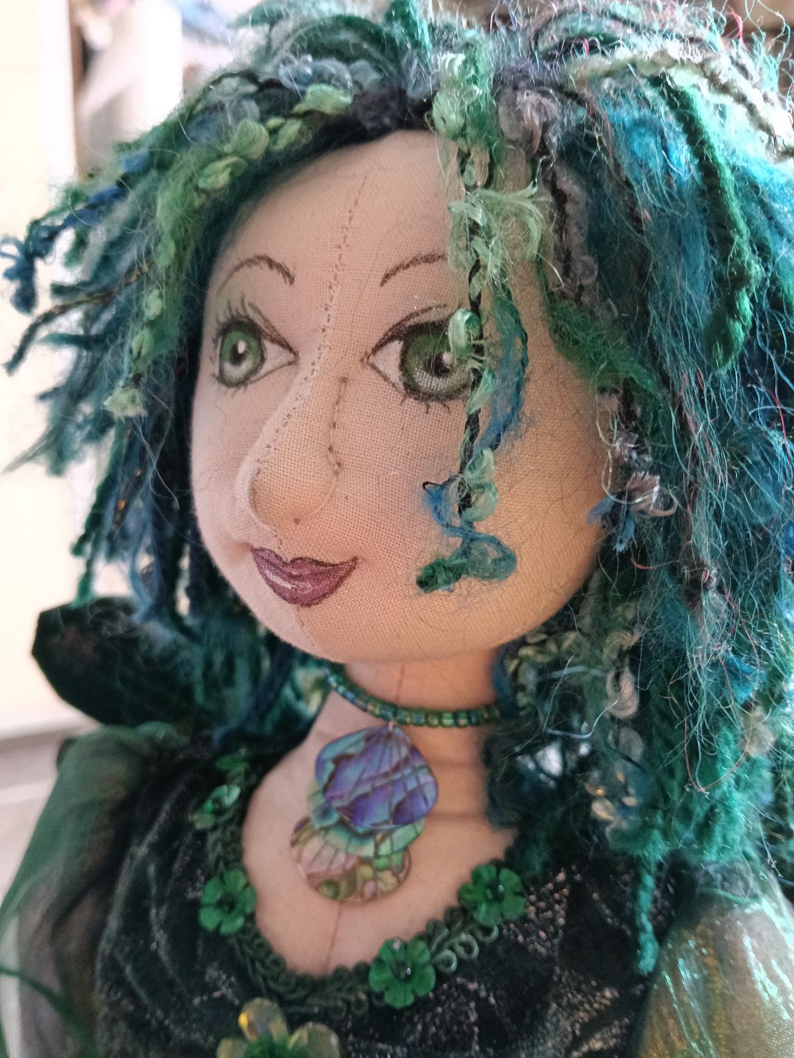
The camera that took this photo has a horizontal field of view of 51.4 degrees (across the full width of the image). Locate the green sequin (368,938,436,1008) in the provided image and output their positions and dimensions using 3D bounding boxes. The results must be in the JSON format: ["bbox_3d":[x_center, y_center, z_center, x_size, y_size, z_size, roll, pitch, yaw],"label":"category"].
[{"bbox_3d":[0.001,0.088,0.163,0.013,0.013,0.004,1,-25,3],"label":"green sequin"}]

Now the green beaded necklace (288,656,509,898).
[{"bbox_3d":[0.003,0.053,0.181,0.042,0.045,0.050,4,11,22],"label":"green beaded necklace"}]

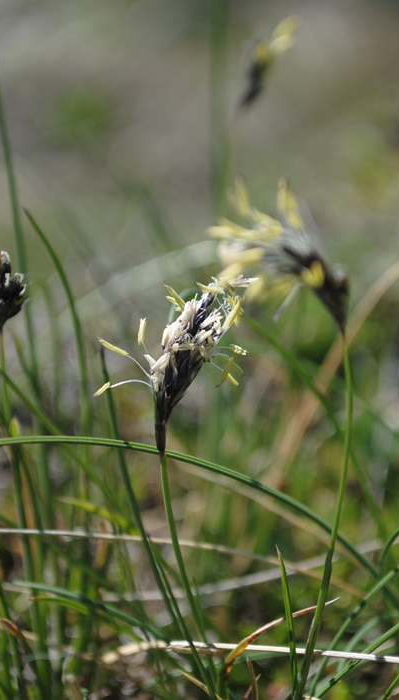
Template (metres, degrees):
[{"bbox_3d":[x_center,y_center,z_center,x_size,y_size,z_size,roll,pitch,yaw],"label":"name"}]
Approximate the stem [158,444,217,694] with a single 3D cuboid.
[{"bbox_3d":[-0.002,0.028,0.304,0.002,0.033,0.002,-13,12,0],"label":"stem"}]

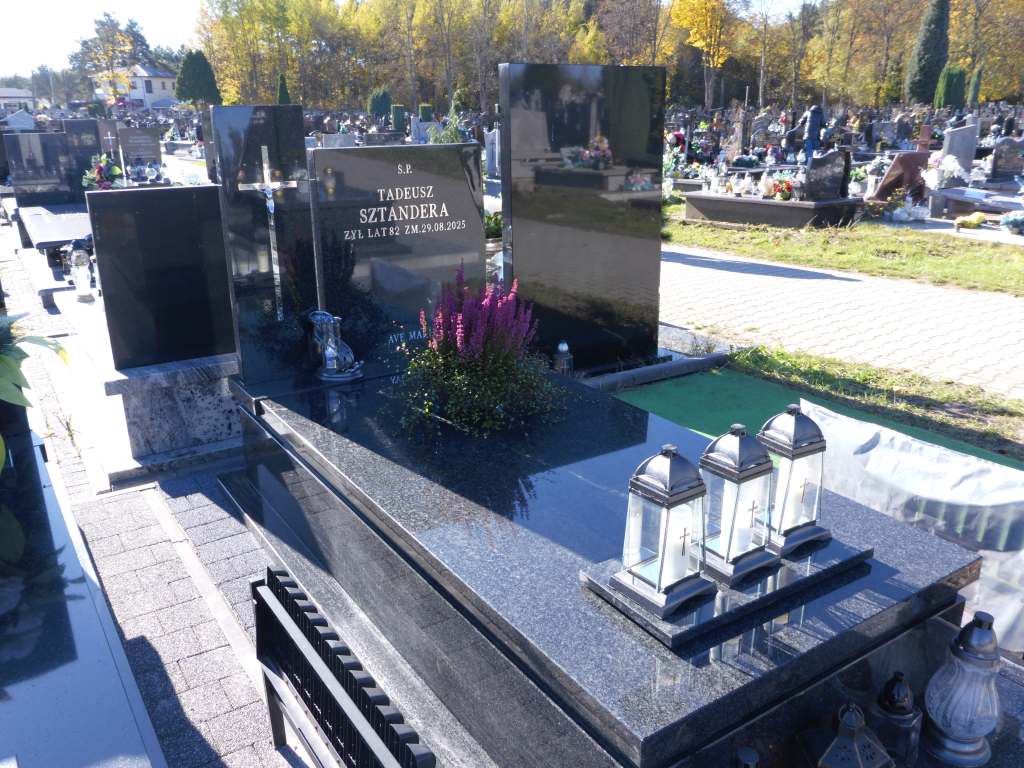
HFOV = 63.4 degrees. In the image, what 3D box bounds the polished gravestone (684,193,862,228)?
[{"bbox_3d":[3.327,-2.276,10.642,1.000,0.300,1.900,-14,23,-36],"label":"polished gravestone"}]

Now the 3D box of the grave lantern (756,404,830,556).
[{"bbox_3d":[0.594,0.193,1.798,0.152,0.307,0.151,-12,22,-32],"label":"grave lantern"}]

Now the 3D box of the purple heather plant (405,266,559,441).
[{"bbox_3d":[-0.095,-0.130,2.660,0.410,0.410,0.390,-13,23,-34],"label":"purple heather plant"}]

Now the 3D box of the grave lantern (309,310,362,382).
[{"bbox_3d":[-0.675,-0.136,3.153,0.152,0.227,0.142,-12,22,-31],"label":"grave lantern"}]

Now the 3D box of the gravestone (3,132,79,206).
[{"bbox_3d":[-4.338,-2.000,7.663,0.520,0.680,0.090,-12,22,-32],"label":"gravestone"}]

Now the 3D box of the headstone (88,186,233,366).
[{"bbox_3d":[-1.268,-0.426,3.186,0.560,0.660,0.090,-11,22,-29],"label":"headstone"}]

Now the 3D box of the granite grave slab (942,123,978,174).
[{"bbox_3d":[6.024,-3.197,11.243,0.780,0.720,0.100,-14,23,-35],"label":"granite grave slab"}]

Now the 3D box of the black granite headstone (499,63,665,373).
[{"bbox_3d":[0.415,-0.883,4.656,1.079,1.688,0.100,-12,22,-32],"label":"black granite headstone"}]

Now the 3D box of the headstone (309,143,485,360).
[{"bbox_3d":[-0.422,-0.492,3.140,0.689,0.787,0.080,-12,22,-32],"label":"headstone"}]

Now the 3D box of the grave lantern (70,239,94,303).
[{"bbox_3d":[-2.162,-0.578,4.173,0.115,0.310,0.115,-12,22,-31],"label":"grave lantern"}]

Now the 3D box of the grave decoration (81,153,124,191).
[{"bbox_3d":[-5.105,-2.636,10.300,0.500,0.480,0.420,-12,22,-32],"label":"grave decoration"}]

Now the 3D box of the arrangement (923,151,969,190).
[{"bbox_3d":[5.770,-2.835,11.000,0.480,0.470,0.380,-14,23,-35],"label":"arrangement"}]

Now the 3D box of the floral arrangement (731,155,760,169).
[{"bbox_3d":[4.313,-4.110,15.300,0.520,0.250,0.300,-12,22,-32],"label":"floral arrangement"}]

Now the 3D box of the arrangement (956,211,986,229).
[{"bbox_3d":[5.591,-2.006,10.100,0.310,0.190,0.260,-14,23,-35],"label":"arrangement"}]

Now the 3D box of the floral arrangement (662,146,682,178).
[{"bbox_3d":[2.635,-3.637,13.600,0.360,0.520,0.340,-12,22,-32],"label":"floral arrangement"}]

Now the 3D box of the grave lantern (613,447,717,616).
[{"bbox_3d":[0.300,0.262,1.597,0.153,0.303,0.151,-12,22,-32],"label":"grave lantern"}]

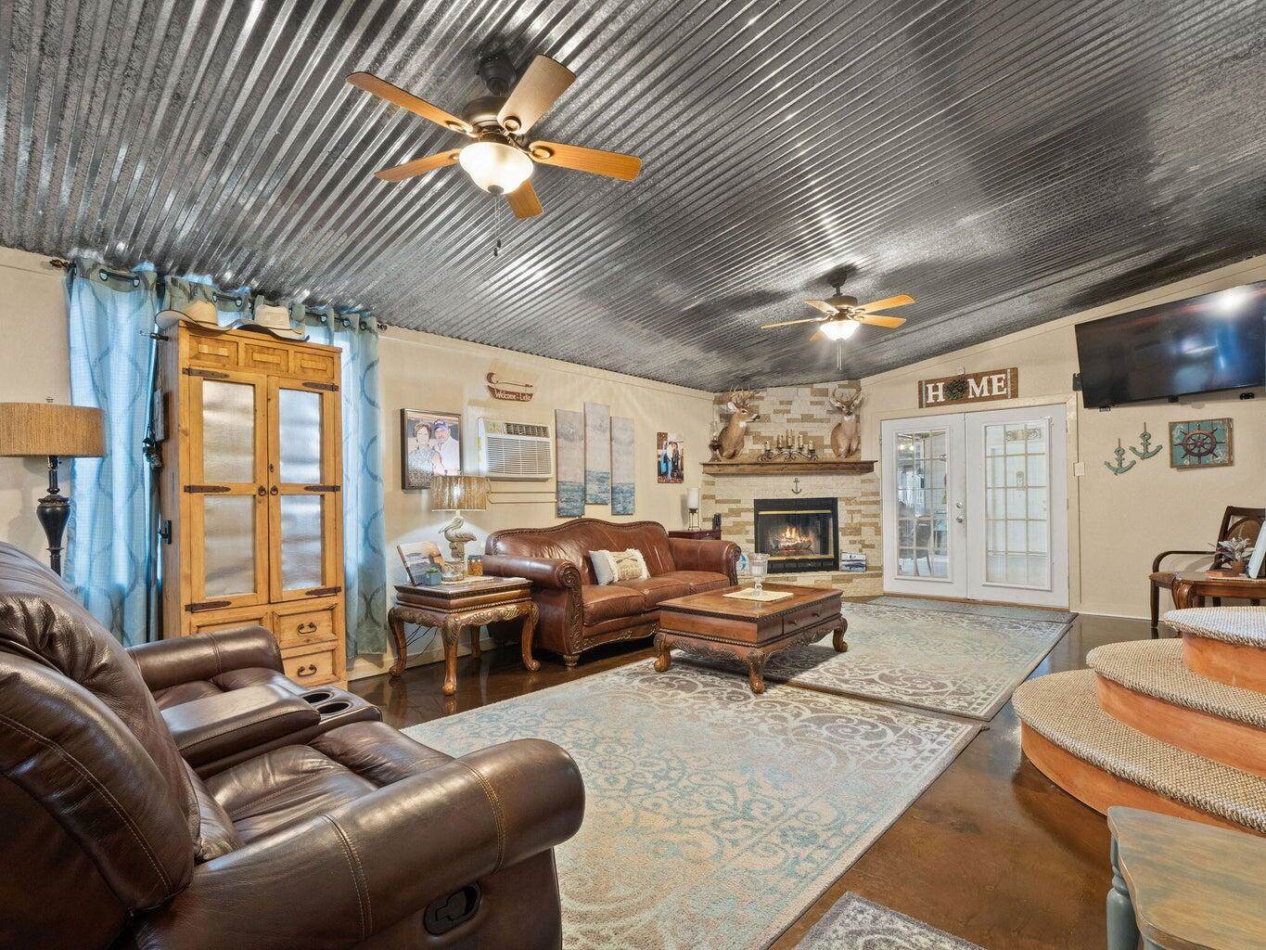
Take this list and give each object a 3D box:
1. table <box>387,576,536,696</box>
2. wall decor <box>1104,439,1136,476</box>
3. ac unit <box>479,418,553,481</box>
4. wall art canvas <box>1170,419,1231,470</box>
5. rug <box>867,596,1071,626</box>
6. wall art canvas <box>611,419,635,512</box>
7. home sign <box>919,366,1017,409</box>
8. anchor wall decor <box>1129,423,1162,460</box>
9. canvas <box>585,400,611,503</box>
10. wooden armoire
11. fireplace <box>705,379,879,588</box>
[{"bbox_3d":[-1.141,1.023,3.915,0.670,0.620,0.670,-2,-1,39],"label":"table"},{"bbox_3d":[4.404,-0.161,5.292,0.223,0.330,0.030,-2,-1,39],"label":"wall decor"},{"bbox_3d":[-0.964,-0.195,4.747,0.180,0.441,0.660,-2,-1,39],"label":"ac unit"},{"bbox_3d":[4.807,-0.261,4.956,0.379,0.392,0.040,-2,-1,39],"label":"wall art canvas"},{"bbox_3d":[3.393,1.361,5.991,1.790,0.012,0.540,-3,-3,38],"label":"rug"},{"bbox_3d":[-0.102,-0.081,5.676,0.033,0.932,0.305,-3,-3,45],"label":"wall art canvas"},{"bbox_3d":[3.635,-0.936,6.377,0.947,0.312,0.030,-3,-3,38],"label":"home sign"},{"bbox_3d":[4.540,-0.297,5.182,0.219,0.323,0.030,-2,-1,39],"label":"anchor wall decor"},{"bbox_3d":[-0.343,-0.198,5.530,0.030,0.955,0.339,-2,-1,39],"label":"canvas"},{"bbox_3d":[-2.052,0.319,3.182,0.520,2.020,0.740,-3,-3,44],"label":"wooden armoire"},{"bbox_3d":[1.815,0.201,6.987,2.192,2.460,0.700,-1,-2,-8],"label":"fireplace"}]

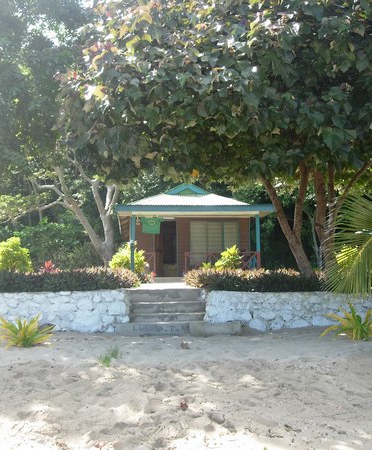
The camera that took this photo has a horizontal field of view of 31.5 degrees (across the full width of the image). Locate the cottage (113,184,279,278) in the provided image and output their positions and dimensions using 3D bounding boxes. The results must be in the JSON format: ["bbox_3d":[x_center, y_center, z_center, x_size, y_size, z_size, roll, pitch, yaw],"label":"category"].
[{"bbox_3d":[0.226,0.226,22.900,5.200,3.200,3.200,0,-4,-8],"label":"cottage"}]

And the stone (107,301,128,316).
[{"bbox_3d":[-1.318,1.617,12.720,0.392,0.277,0.280,0,-4,-2],"label":"stone"}]

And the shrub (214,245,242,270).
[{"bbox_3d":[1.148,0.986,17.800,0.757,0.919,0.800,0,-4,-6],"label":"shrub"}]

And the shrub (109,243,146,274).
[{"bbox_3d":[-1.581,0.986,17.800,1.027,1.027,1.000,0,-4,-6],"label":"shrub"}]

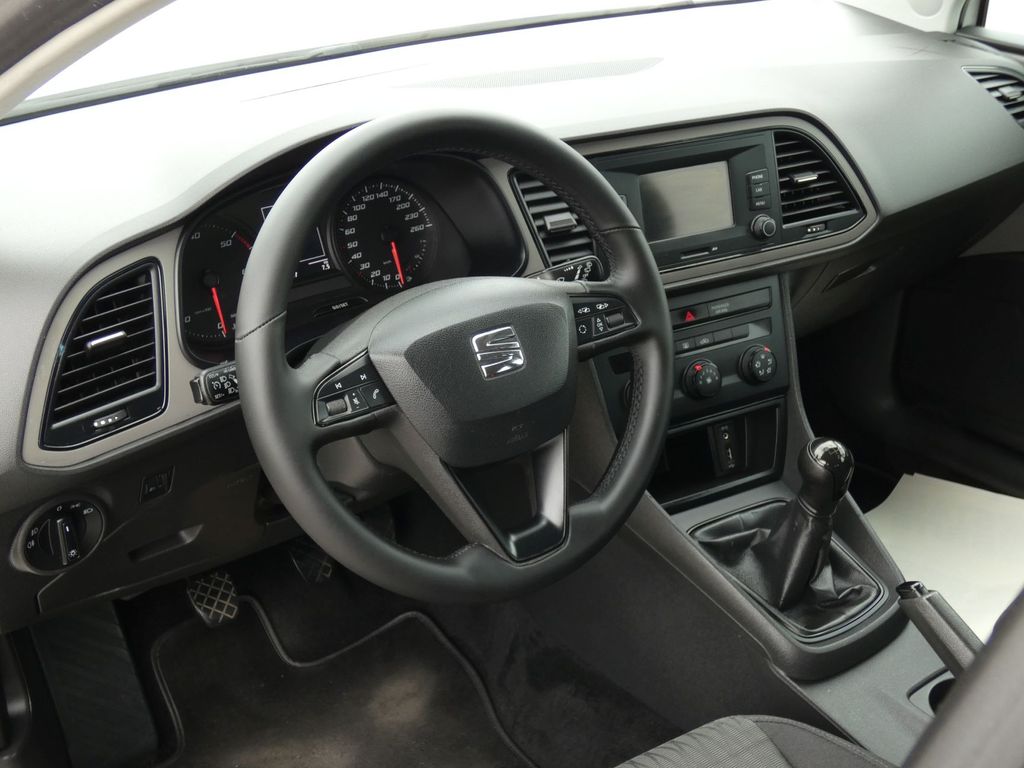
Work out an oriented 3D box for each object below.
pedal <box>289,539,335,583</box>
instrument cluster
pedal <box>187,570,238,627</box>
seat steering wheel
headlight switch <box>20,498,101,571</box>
[{"bbox_3d":[-0.249,0.218,1.430,0.056,0.060,0.028,-18,-9,-32],"label":"pedal"},{"bbox_3d":[-0.158,-0.121,1.015,0.325,0.145,0.090,-18,7,-32],"label":"instrument cluster"},{"bbox_3d":[-0.354,0.256,1.370,0.056,0.060,0.028,-18,-9,-32],"label":"pedal"},{"bbox_3d":[-0.034,-0.023,0.875,0.372,0.372,0.090,-18,5,-32],"label":"seat steering wheel"},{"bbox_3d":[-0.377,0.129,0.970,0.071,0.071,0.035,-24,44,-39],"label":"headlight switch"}]

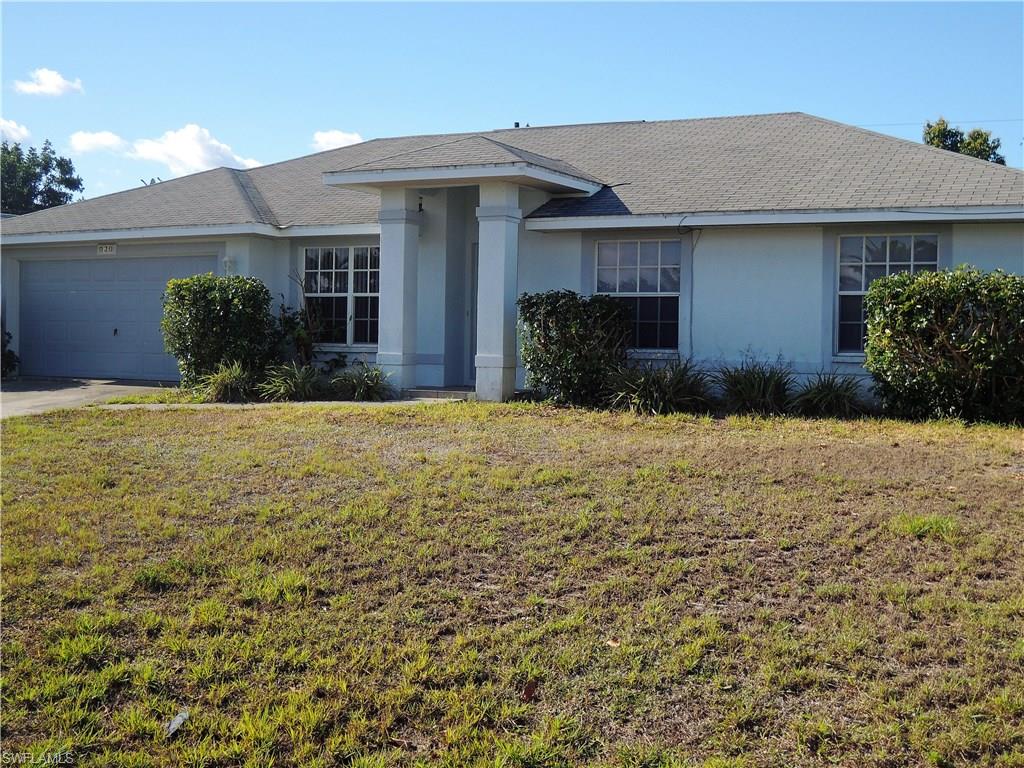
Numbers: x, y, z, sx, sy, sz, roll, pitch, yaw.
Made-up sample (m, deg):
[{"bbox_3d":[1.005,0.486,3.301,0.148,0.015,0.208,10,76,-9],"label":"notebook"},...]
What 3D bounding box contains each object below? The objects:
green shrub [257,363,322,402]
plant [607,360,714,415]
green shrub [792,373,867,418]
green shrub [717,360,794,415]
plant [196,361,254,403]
[{"bbox_3d":[-3.298,-0.029,19.734,0.930,0.579,0.861,1,2,0],"label":"green shrub"},{"bbox_3d":[2.043,0.040,18.312,1.441,0.725,1.010,2,2,27],"label":"plant"},{"bbox_3d":[4.133,0.142,17.327,0.915,0.584,0.848,2,2,27],"label":"green shrub"},{"bbox_3d":[3.264,0.039,17.842,0.993,0.708,0.920,2,2,27],"label":"green shrub"},{"bbox_3d":[-4.205,-0.043,19.536,0.809,0.604,0.749,1,2,0],"label":"plant"}]

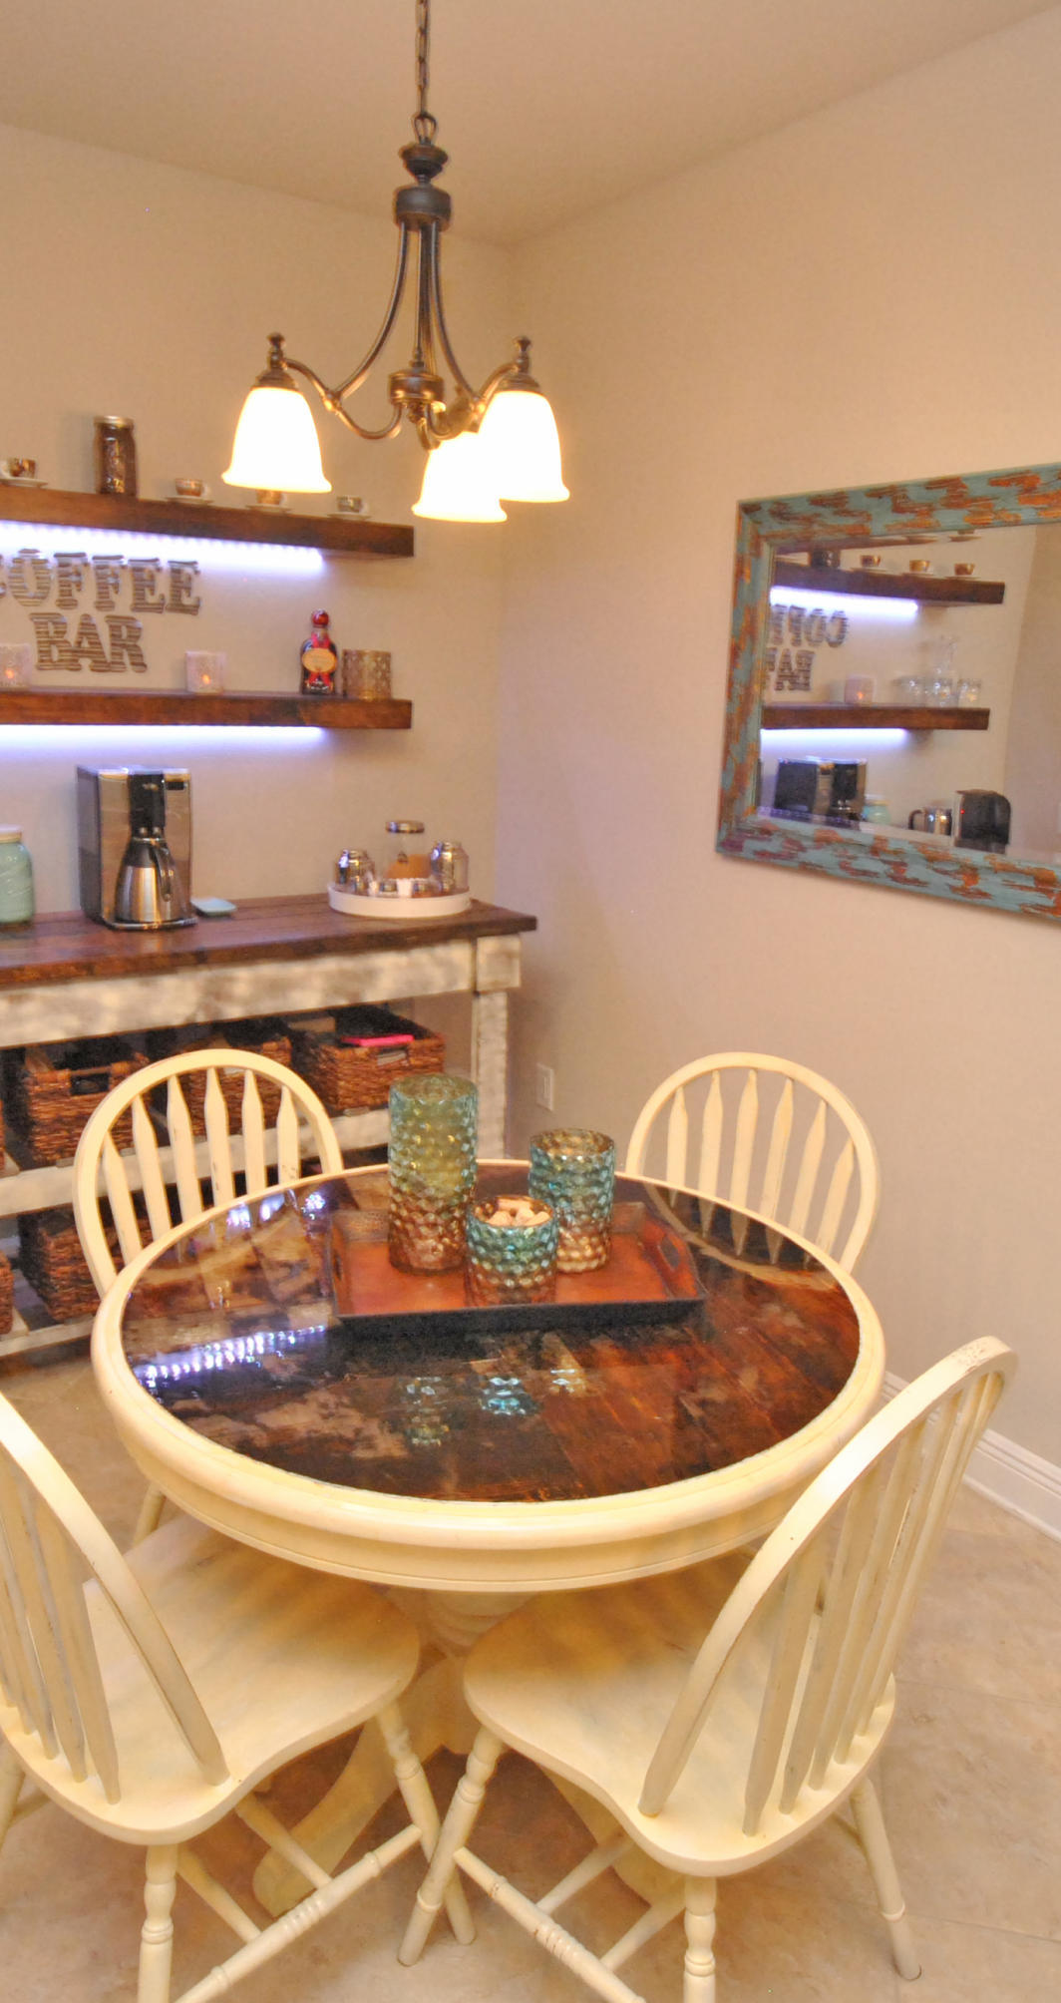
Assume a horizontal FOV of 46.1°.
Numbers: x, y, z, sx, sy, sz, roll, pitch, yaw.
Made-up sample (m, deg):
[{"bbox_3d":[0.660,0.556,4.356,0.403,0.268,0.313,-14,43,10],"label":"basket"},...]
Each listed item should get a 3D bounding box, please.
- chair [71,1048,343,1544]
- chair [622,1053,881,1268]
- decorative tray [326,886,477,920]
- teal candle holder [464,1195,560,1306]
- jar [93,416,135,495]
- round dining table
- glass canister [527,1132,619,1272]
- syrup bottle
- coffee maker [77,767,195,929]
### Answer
[{"bbox_3d":[-0.384,0.604,2.048,0.540,0.970,0.500,12,17,36],"label":"chair"},{"bbox_3d":[0.226,0.604,2.135,0.540,0.970,0.500,-10,18,-40],"label":"chair"},{"bbox_3d":[-0.351,-0.281,3.372,0.386,0.046,0.386,2,14,0],"label":"decorative tray"},{"bbox_3d":[-0.024,0.344,1.700,0.121,0.117,0.121,2,13,0],"label":"teal candle holder"},{"bbox_3d":[-0.972,-1.267,2.924,0.094,0.188,0.094,2,13,0],"label":"jar"},{"bbox_3d":[-0.064,0.771,1.848,1.075,0.760,1.075,2,13,0],"label":"round dining table"},{"bbox_3d":[0.062,0.290,1.815,0.119,0.173,0.119,2,13,0],"label":"glass canister"},{"bbox_3d":[-0.561,-0.925,3.329,0.094,0.212,0.092,-8,17,-36],"label":"syrup bottle"},{"bbox_3d":[-0.966,-0.383,3.058,0.210,0.360,0.265,-7,16,-32],"label":"coffee maker"}]

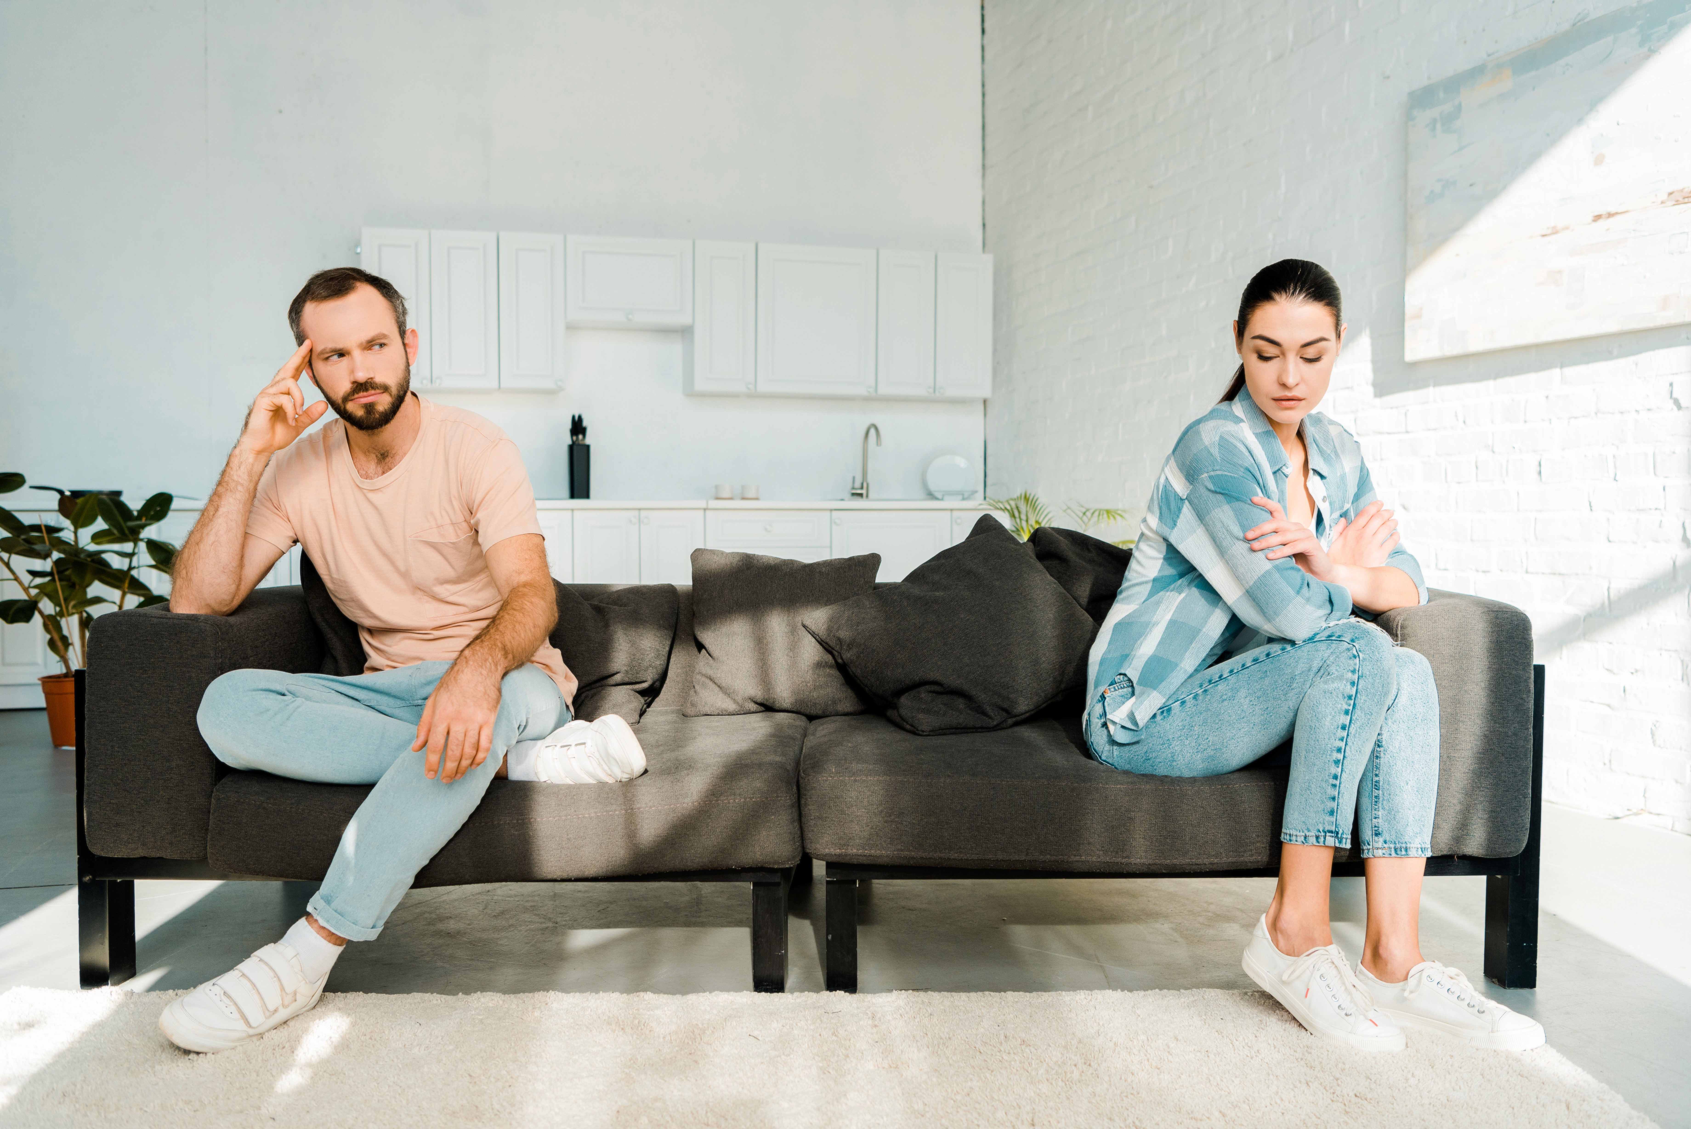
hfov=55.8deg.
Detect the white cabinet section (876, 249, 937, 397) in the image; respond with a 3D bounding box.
[{"bbox_3d":[0.258,-1.183,7.964,0.307,0.709,0.300,-1,2,-17],"label":"white cabinet section"}]

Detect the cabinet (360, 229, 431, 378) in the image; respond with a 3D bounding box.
[{"bbox_3d":[-2.025,-1.144,7.220,0.295,0.697,0.305,-1,2,-15],"label":"cabinet"}]

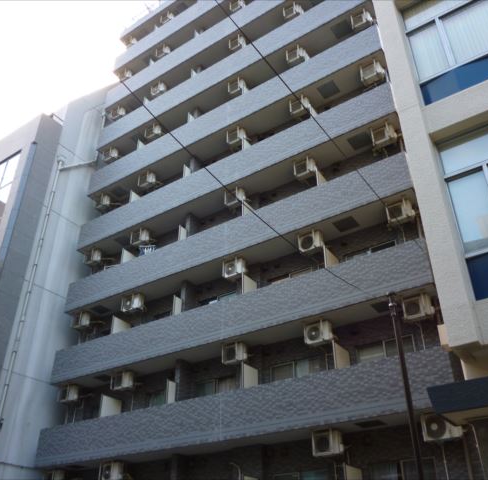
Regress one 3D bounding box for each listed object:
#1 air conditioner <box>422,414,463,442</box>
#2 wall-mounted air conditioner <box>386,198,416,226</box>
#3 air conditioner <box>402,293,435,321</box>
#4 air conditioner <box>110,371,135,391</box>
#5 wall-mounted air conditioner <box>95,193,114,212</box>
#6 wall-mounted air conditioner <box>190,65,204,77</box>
[{"bbox_3d":[4.404,4.245,11.568,0.750,0.550,0.280,-20,-38,28],"label":"air conditioner"},{"bbox_3d":[4.424,-0.767,14.559,0.670,0.523,0.270,-20,-37,28],"label":"wall-mounted air conditioner"},{"bbox_3d":[4.426,1.747,13.138,0.700,0.540,0.280,-20,-38,28],"label":"air conditioner"},{"bbox_3d":[-4.225,4.939,18.128,0.700,0.540,0.280,-20,-38,28],"label":"air conditioner"},{"bbox_3d":[-6.534,-1.715,23.859,0.670,0.523,0.270,-20,-37,28],"label":"wall-mounted air conditioner"},{"bbox_3d":[-2.228,-8.123,24.809,0.700,0.540,0.280,-20,-38,28],"label":"wall-mounted air conditioner"}]

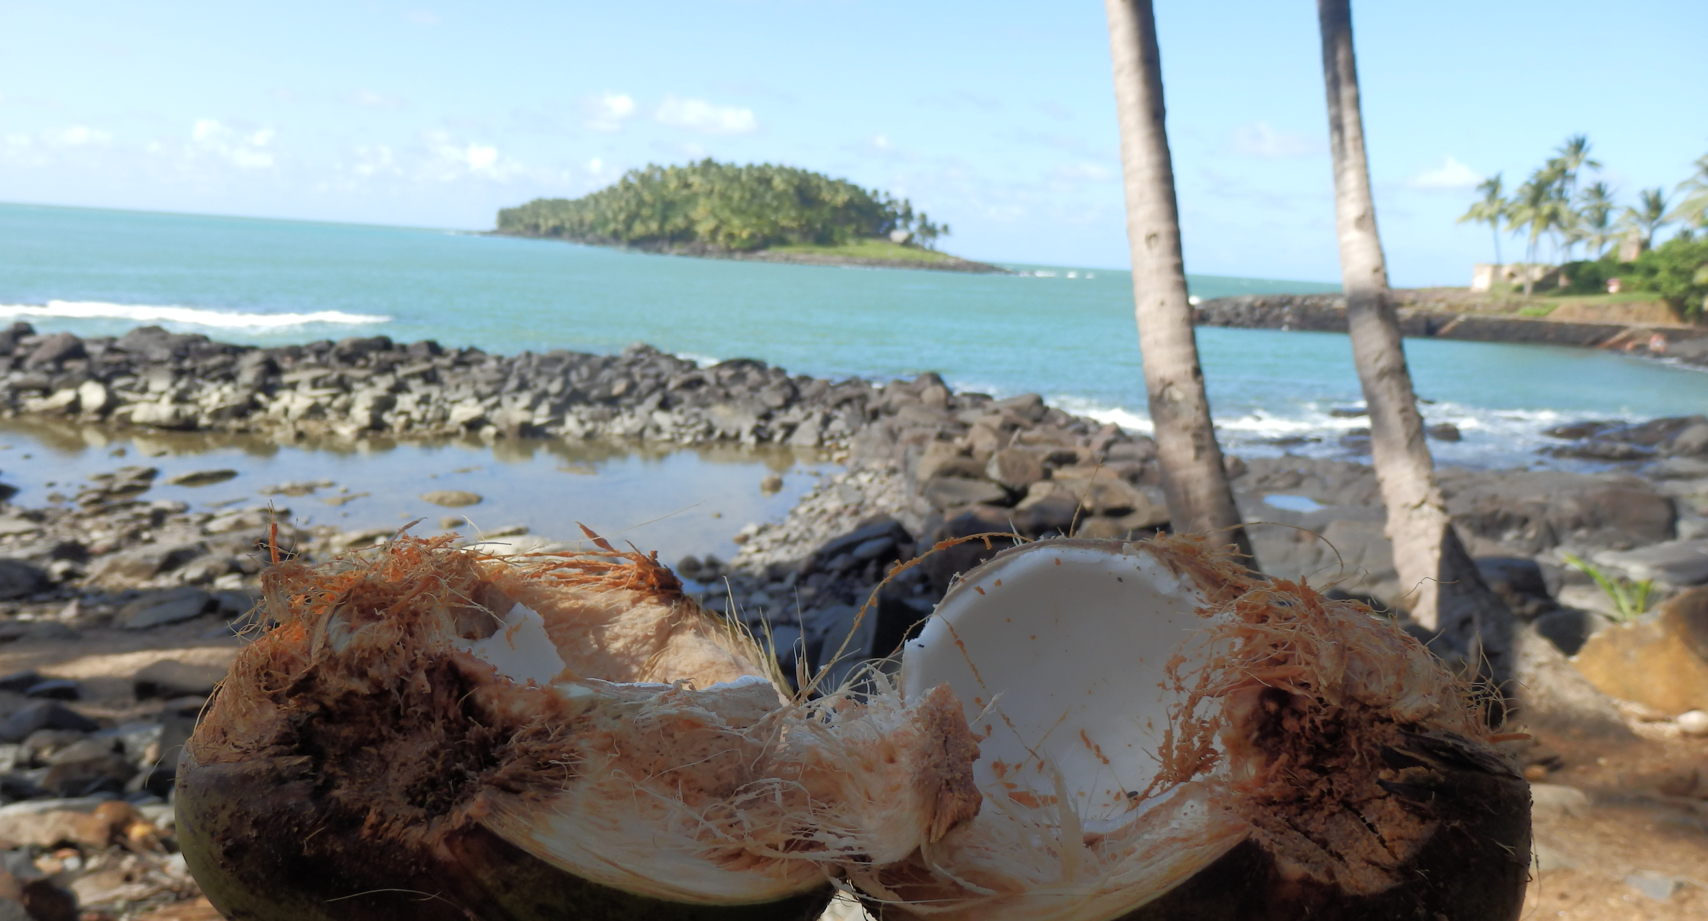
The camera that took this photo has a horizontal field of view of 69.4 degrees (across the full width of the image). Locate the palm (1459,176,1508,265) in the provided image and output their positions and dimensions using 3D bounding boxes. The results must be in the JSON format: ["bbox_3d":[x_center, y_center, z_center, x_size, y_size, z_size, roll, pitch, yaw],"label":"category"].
[{"bbox_3d":[56.135,-20.494,109.924,4.590,10.066,4.590,8,10,26],"label":"palm"}]

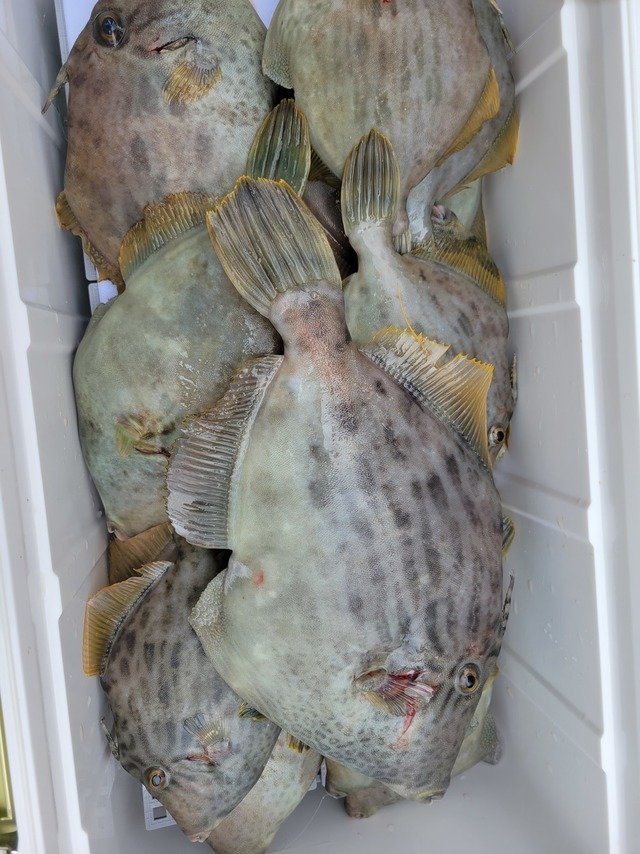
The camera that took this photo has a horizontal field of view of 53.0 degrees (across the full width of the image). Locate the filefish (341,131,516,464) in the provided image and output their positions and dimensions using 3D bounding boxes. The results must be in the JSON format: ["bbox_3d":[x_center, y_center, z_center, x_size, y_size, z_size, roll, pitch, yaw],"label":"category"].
[{"bbox_3d":[0.073,-0.088,0.446,0.125,0.045,0.252,-22,97,-5],"label":"filefish"}]

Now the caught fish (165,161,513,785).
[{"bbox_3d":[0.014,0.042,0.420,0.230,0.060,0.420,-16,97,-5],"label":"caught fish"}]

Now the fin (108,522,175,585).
[{"bbox_3d":[-0.127,0.090,0.455,0.056,0.012,0.034,-24,97,-4],"label":"fin"}]

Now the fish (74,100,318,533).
[{"bbox_3d":[-0.076,-0.071,0.437,0.165,0.052,0.320,21,92,-8],"label":"fish"}]

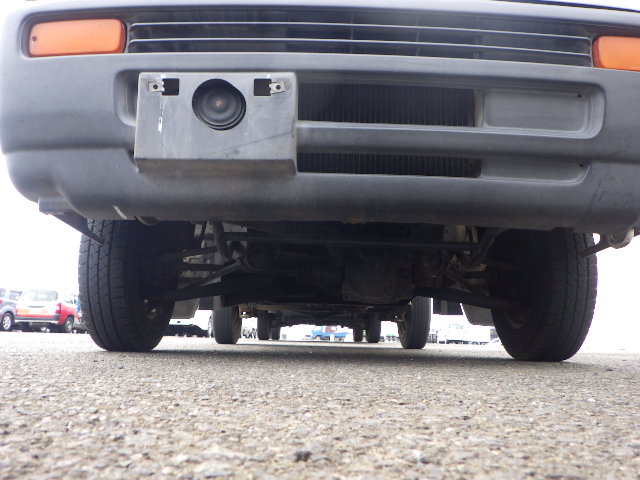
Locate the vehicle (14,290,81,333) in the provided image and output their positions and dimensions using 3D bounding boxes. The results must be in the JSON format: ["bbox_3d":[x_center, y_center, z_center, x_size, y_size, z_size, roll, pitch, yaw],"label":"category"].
[{"bbox_3d":[-10.013,2.909,20.431,1.690,1.510,4.200,1,-11,1],"label":"vehicle"}]

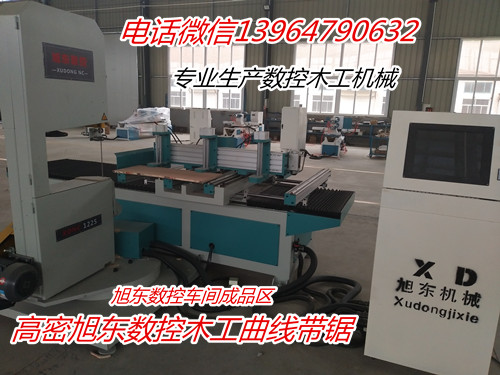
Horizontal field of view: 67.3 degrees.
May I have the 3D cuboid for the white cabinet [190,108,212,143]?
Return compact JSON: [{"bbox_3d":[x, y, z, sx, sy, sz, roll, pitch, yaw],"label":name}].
[{"bbox_3d":[-2.050,-2.609,15.962,0.800,1.412,0.450,5,12,12],"label":"white cabinet"}]

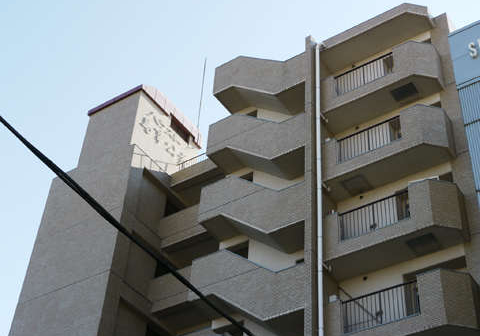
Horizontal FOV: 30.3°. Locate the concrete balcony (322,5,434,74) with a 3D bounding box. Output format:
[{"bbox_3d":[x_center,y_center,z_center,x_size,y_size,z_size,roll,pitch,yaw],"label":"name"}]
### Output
[{"bbox_3d":[4.193,-4.079,27.264,3.465,0.422,0.949,-22,-50,25],"label":"concrete balcony"}]

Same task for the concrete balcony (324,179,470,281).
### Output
[{"bbox_3d":[3.779,1.518,21.903,3.465,1.449,0.949,-22,-50,25],"label":"concrete balcony"}]

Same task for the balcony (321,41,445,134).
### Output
[{"bbox_3d":[4.069,-2.394,25.650,3.465,1.449,0.949,-22,-50,25],"label":"balcony"}]

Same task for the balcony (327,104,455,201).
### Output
[{"bbox_3d":[3.924,-0.438,23.776,3.465,1.449,0.949,-22,-50,25],"label":"balcony"}]

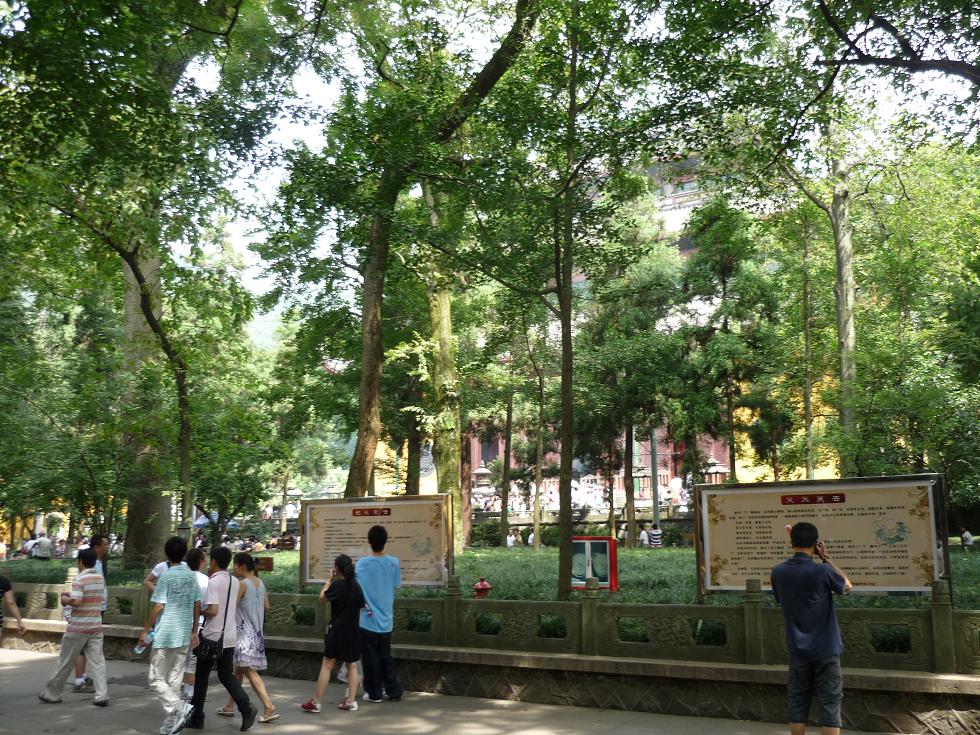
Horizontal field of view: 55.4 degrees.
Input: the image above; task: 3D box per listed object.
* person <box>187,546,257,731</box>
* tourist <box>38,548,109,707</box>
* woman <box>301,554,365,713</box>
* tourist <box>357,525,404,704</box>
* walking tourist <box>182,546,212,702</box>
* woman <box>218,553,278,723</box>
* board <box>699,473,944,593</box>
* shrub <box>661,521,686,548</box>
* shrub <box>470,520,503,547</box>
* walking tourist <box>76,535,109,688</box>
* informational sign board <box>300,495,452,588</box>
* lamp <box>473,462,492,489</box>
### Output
[{"bbox_3d":[-2.521,2.559,8.862,0.620,1.650,0.460,-8,-13,36],"label":"person"},{"bbox_3d":[-4.294,2.685,9.767,0.620,1.557,0.460,-8,-13,36],"label":"tourist"},{"bbox_3d":[-1.554,2.640,9.390,0.450,1.481,0.480,9,-14,-40],"label":"woman"},{"bbox_3d":[-1.161,2.583,9.940,0.500,1.790,0.360,0,-11,0],"label":"tourist"},{"bbox_3d":[-3.238,2.888,10.458,0.460,1.620,0.480,7,-13,-34],"label":"walking tourist"},{"bbox_3d":[-2.277,2.539,8.935,0.520,1.519,0.420,-10,-14,42],"label":"woman"},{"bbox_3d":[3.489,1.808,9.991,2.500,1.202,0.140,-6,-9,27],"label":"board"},{"bbox_3d":[6.481,5.969,33.000,0.950,0.950,0.900,0,-11,0],"label":"shrub"},{"bbox_3d":[-0.140,6.687,37.410,1.600,1.250,1.400,0,-11,0],"label":"shrub"},{"bbox_3d":[-4.421,2.760,10.564,0.480,1.705,0.470,-3,-11,14],"label":"walking tourist"},{"bbox_3d":[-1.462,2.178,11.676,2.350,1.087,0.120,-7,-12,31],"label":"informational sign board"},{"bbox_3d":[-0.385,6.150,47.692,1.050,2.700,1.050,0,-11,0],"label":"lamp"}]

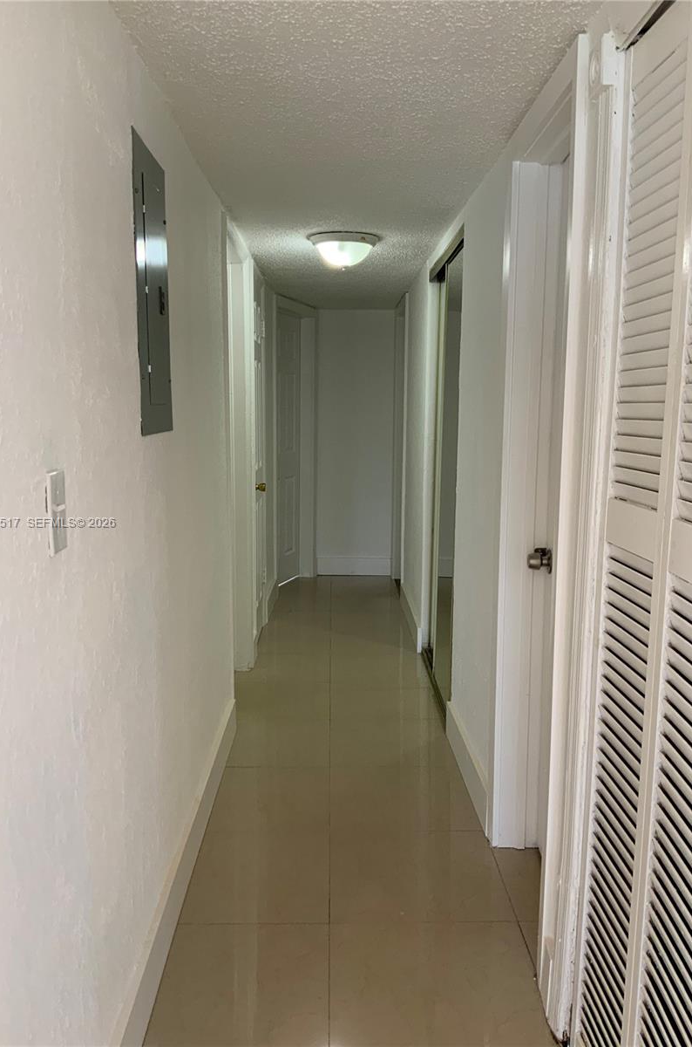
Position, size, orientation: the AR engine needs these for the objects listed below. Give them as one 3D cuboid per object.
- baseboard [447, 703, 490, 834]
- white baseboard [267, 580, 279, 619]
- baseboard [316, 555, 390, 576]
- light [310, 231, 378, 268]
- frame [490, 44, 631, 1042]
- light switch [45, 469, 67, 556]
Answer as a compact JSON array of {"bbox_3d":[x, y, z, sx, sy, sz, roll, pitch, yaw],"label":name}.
[{"bbox_3d":[0.441,0.869,3.209,0.016,0.143,0.885,0,8,-2],"label":"baseboard"},{"bbox_3d":[-0.496,0.512,5.871,0.016,0.143,0.700,0,8,0],"label":"white baseboard"},{"bbox_3d":[0.062,0.349,7.081,0.597,0.150,0.016,0,8,-1],"label":"baseboard"},{"bbox_3d":[-0.011,-1.219,3.959,0.325,0.127,0.325,0,8,-1],"label":"light"},{"bbox_3d":[0.516,0.006,2.253,0.120,2.105,0.795,0,8,-1],"label":"frame"},{"bbox_3d":[-0.429,-0.017,1.304,0.014,0.116,0.065,0,8,-1],"label":"light switch"}]

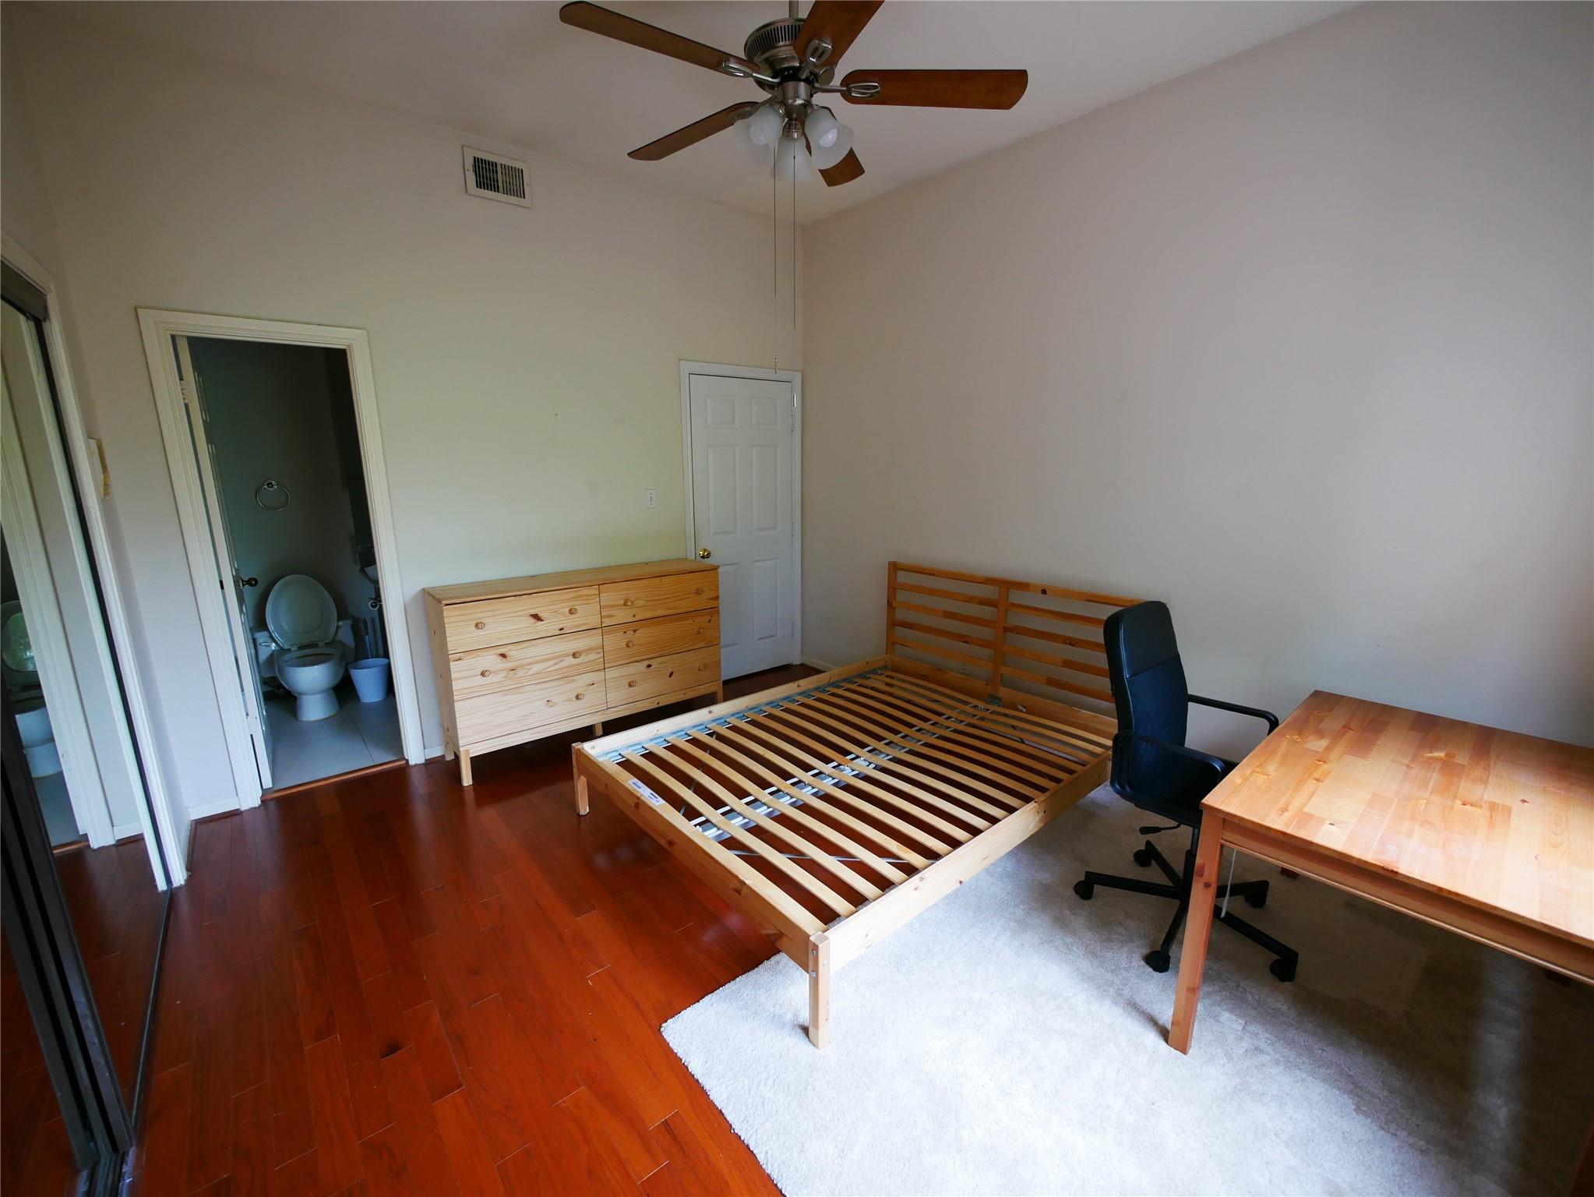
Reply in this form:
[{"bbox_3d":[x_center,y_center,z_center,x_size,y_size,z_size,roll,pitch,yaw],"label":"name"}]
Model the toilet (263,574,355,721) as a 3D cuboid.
[{"bbox_3d":[-3.049,0.299,4.031,0.490,0.840,0.740,-11,16,-40],"label":"toilet"}]

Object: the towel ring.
[{"bbox_3d":[-3.304,-0.647,4.067,0.168,0.192,0.060,-11,16,-40],"label":"towel ring"}]

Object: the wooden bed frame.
[{"bbox_3d":[0.331,0.495,2.918,2.120,0.925,1.600,-11,16,-40],"label":"wooden bed frame"}]

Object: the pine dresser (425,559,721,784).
[{"bbox_3d":[-1.174,0.331,3.688,1.540,0.920,0.385,-11,16,-40],"label":"pine dresser"}]

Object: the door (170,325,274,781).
[{"bbox_3d":[-2.742,-0.129,3.128,0.037,2.040,0.610,-10,16,-37],"label":"door"}]

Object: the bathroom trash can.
[{"bbox_3d":[-2.810,0.552,4.272,0.228,0.245,0.228,-11,16,-40],"label":"bathroom trash can"}]

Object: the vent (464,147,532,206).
[{"bbox_3d":[-1.448,-2.038,3.134,0.302,0.205,0.020,-11,16,-40],"label":"vent"}]

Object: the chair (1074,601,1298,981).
[{"bbox_3d":[1.338,0.596,2.111,0.630,1.070,0.650,-12,17,-43],"label":"chair"}]

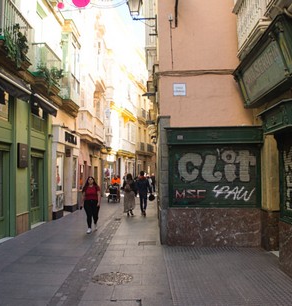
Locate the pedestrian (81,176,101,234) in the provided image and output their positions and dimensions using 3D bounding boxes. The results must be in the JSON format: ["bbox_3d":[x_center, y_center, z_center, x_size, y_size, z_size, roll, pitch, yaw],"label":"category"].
[{"bbox_3d":[-1.592,1.488,9.964,0.550,1.590,0.450,0,-3,0],"label":"pedestrian"}]

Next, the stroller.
[{"bbox_3d":[-1.837,2.306,19.767,0.620,1.040,0.850,-1,-3,9],"label":"stroller"}]

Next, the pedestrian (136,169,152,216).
[{"bbox_3d":[-0.054,1.598,13.546,0.580,1.740,0.420,-1,-3,1],"label":"pedestrian"}]

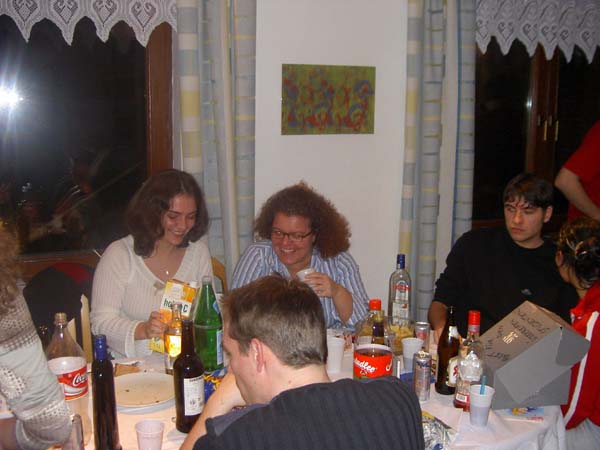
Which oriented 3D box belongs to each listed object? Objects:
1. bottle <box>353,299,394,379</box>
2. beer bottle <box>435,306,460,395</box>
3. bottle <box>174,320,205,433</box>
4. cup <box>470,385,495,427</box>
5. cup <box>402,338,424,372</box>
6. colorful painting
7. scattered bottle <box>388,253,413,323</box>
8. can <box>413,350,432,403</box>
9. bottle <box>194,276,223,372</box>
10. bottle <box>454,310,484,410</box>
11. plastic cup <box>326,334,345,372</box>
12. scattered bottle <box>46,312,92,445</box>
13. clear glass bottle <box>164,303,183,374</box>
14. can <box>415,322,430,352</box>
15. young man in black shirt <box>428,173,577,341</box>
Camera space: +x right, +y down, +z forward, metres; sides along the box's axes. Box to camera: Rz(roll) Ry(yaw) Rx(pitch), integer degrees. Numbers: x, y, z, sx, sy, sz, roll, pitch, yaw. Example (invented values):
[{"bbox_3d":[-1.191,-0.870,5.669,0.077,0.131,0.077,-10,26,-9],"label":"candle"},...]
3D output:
[{"bbox_3d":[0.190,0.356,1.751,0.096,0.332,0.096,1,11,0],"label":"bottle"},{"bbox_3d":[0.431,0.359,1.949,0.069,0.258,0.069,1,11,0],"label":"beer bottle"},{"bbox_3d":[-0.286,0.386,1.752,0.079,0.297,0.079,1,10,0],"label":"bottle"},{"bbox_3d":[0.475,0.477,1.773,0.067,0.094,0.067,1,11,0],"label":"cup"},{"bbox_3d":[0.362,0.417,2.177,0.070,0.105,0.070,1,10,0],"label":"cup"},{"bbox_3d":[0.139,-0.580,3.150,0.473,0.315,0.020,-3,12,-21],"label":"colorful painting"},{"bbox_3d":[0.365,0.263,2.454,0.081,0.310,0.081,1,10,0],"label":"scattered bottle"},{"bbox_3d":[0.351,0.430,1.900,0.054,0.136,0.054,1,11,0],"label":"can"},{"bbox_3d":[-0.288,0.312,2.140,0.090,0.306,0.090,1,10,0],"label":"bottle"},{"bbox_3d":[0.460,0.369,1.847,0.073,0.279,0.073,1,11,0],"label":"bottle"},{"bbox_3d":[0.112,0.417,2.158,0.070,0.105,0.070,1,10,0],"label":"plastic cup"},{"bbox_3d":[-0.580,0.374,1.694,0.096,0.333,0.096,1,10,0],"label":"scattered bottle"},{"bbox_3d":[-0.372,0.343,2.052,0.074,0.232,0.074,1,11,0],"label":"clear glass bottle"},{"bbox_3d":[0.409,0.390,2.253,0.053,0.133,0.053,1,10,0],"label":"can"},{"bbox_3d":[0.763,0.461,2.662,0.600,1.280,0.720,8,13,36],"label":"young man in black shirt"}]

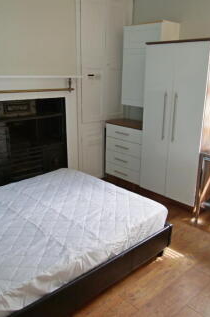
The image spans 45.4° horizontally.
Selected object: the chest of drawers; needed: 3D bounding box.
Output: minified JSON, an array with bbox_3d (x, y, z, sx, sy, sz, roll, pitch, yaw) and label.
[{"bbox_3d":[0.392,-0.081,3.633,0.400,0.838,0.672,-16,24,-40],"label":"chest of drawers"}]

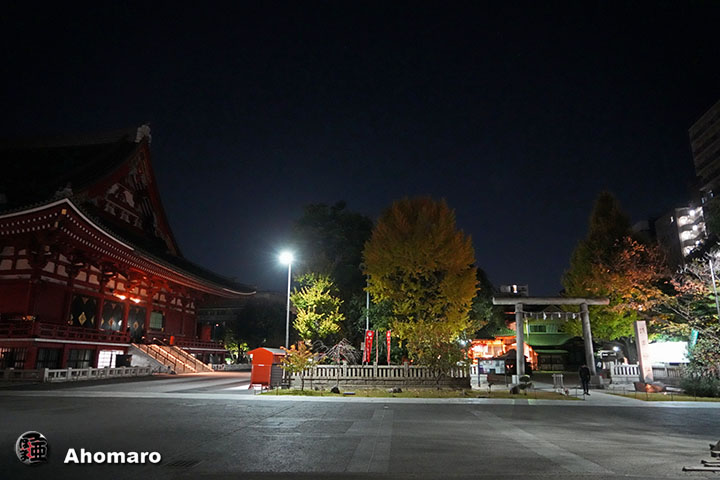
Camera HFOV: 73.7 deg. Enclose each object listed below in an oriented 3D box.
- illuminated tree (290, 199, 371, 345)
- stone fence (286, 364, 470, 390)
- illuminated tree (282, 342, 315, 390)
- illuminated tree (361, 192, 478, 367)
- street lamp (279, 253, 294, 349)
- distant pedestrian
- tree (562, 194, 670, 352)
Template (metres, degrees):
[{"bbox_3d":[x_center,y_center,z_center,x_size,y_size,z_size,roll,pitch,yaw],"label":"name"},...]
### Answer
[{"bbox_3d":[-2.404,4.080,39.921,7.200,15.200,7.200,0,-14,3],"label":"illuminated tree"},{"bbox_3d":[1.301,9.056,32.031,12.500,1.680,0.450,0,-14,3],"label":"stone fence"},{"bbox_3d":[-3.826,7.774,29.635,2.100,2.900,2.100,0,-14,3],"label":"illuminated tree"},{"bbox_3d":[4.690,3.633,37.591,9.000,15.000,9.000,0,-14,3],"label":"illuminated tree"},{"bbox_3d":[-5.237,5.560,34.313,0.800,9.500,0.700,0,-14,3],"label":"street lamp"},{"bbox_3d":[12.726,7.877,27.178,0.550,1.700,0.380,-3,-15,11],"label":"distant pedestrian"},{"bbox_3d":[24.227,4.276,45.176,10.000,17.800,9.500,0,-14,3],"label":"tree"}]

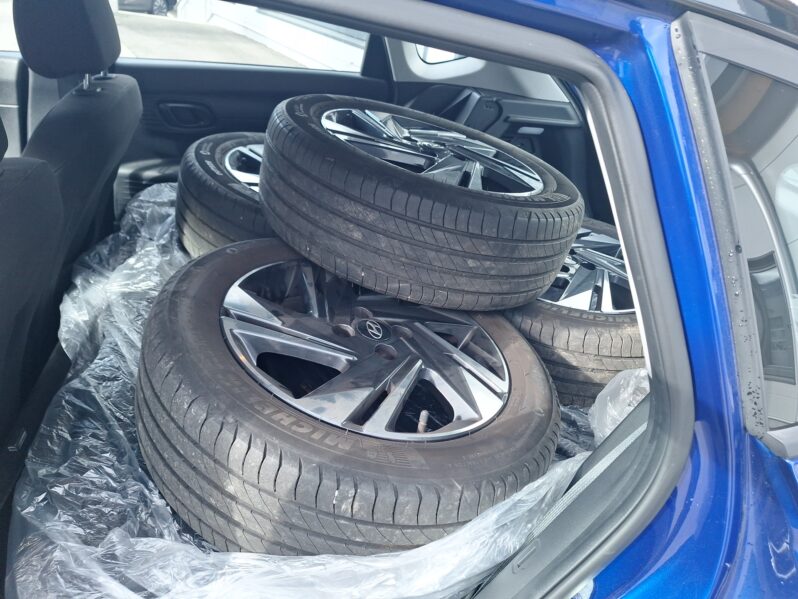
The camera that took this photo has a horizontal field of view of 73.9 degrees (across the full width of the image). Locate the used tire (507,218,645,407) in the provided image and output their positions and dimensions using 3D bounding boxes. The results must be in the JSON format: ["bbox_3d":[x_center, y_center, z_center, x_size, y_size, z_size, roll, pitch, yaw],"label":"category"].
[{"bbox_3d":[0.366,-0.017,1.250,0.623,0.208,0.623,5,32,-3],"label":"used tire"}]

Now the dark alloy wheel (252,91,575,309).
[{"bbox_3d":[0.045,-0.217,1.060,0.623,0.208,0.623,18,29,0],"label":"dark alloy wheel"}]

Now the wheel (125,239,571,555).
[{"bbox_3d":[-0.066,0.123,0.834,0.623,0.208,0.623,20,27,0],"label":"wheel"}]

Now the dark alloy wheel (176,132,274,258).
[{"bbox_3d":[-0.215,-0.216,1.325,0.623,0.208,0.623,19,29,0],"label":"dark alloy wheel"}]

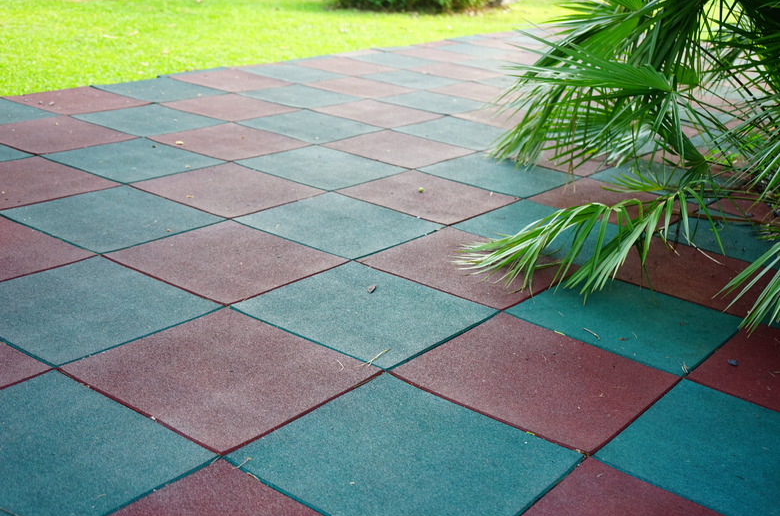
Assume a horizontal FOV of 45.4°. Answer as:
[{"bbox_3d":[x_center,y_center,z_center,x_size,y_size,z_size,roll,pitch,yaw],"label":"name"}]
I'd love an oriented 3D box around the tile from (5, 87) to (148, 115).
[{"bbox_3d":[-1.480,-0.749,4.488,0.500,0.030,0.500,18,24,32],"label":"tile"}]

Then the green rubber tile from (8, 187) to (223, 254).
[{"bbox_3d":[-0.856,-0.118,2.920,0.500,0.030,0.500,18,24,32],"label":"green rubber tile"}]

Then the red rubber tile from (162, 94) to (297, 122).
[{"bbox_3d":[-0.784,-0.735,4.614,0.500,0.030,0.500,17,24,31],"label":"red rubber tile"}]

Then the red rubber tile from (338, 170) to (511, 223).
[{"bbox_3d":[0.141,-0.216,3.416,0.500,0.030,0.500,18,24,33],"label":"red rubber tile"}]

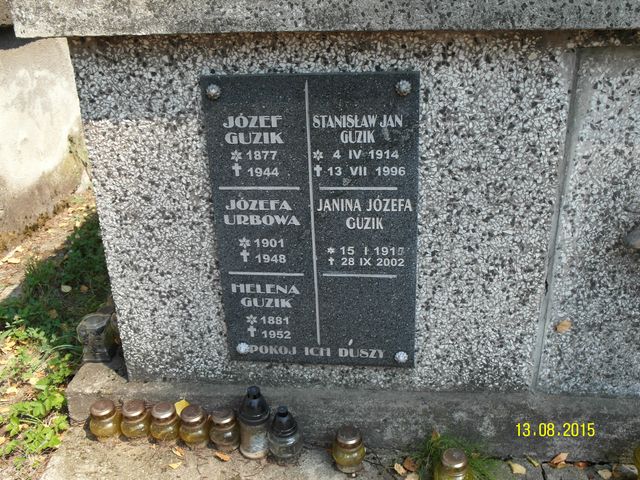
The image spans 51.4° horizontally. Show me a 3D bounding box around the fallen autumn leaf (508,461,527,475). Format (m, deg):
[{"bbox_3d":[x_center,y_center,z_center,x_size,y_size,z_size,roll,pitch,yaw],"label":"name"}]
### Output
[{"bbox_3d":[0.423,0.483,1.418,0.030,0.009,0.043,-14,26,-30],"label":"fallen autumn leaf"}]

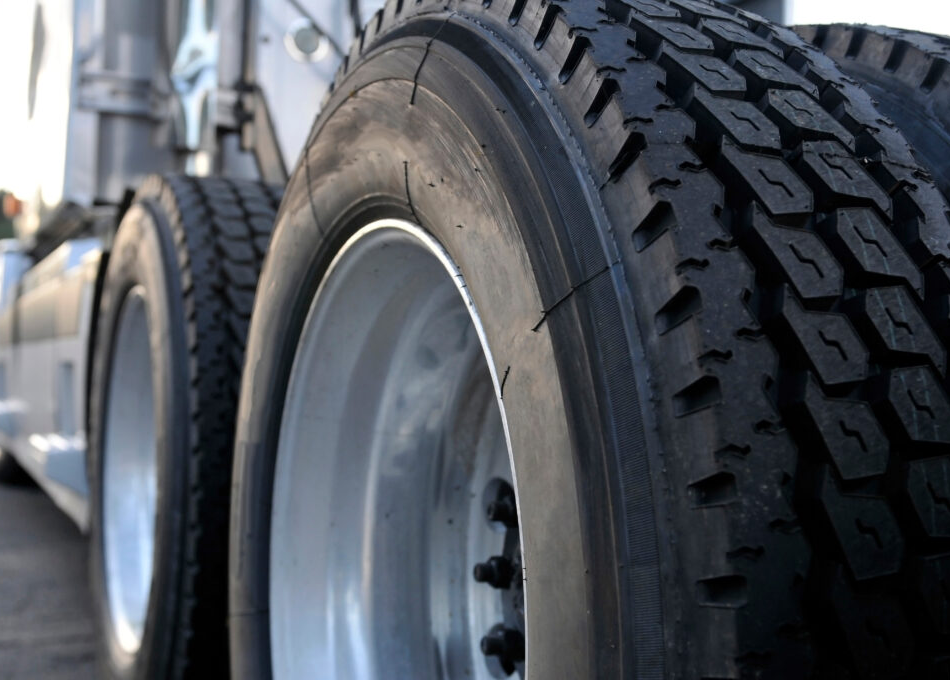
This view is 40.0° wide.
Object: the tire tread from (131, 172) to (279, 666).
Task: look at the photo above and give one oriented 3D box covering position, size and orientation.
[{"bbox_3d":[-0.503,0.239,2.370,0.285,1.040,1.040,2,-2,-23],"label":"tire tread"}]

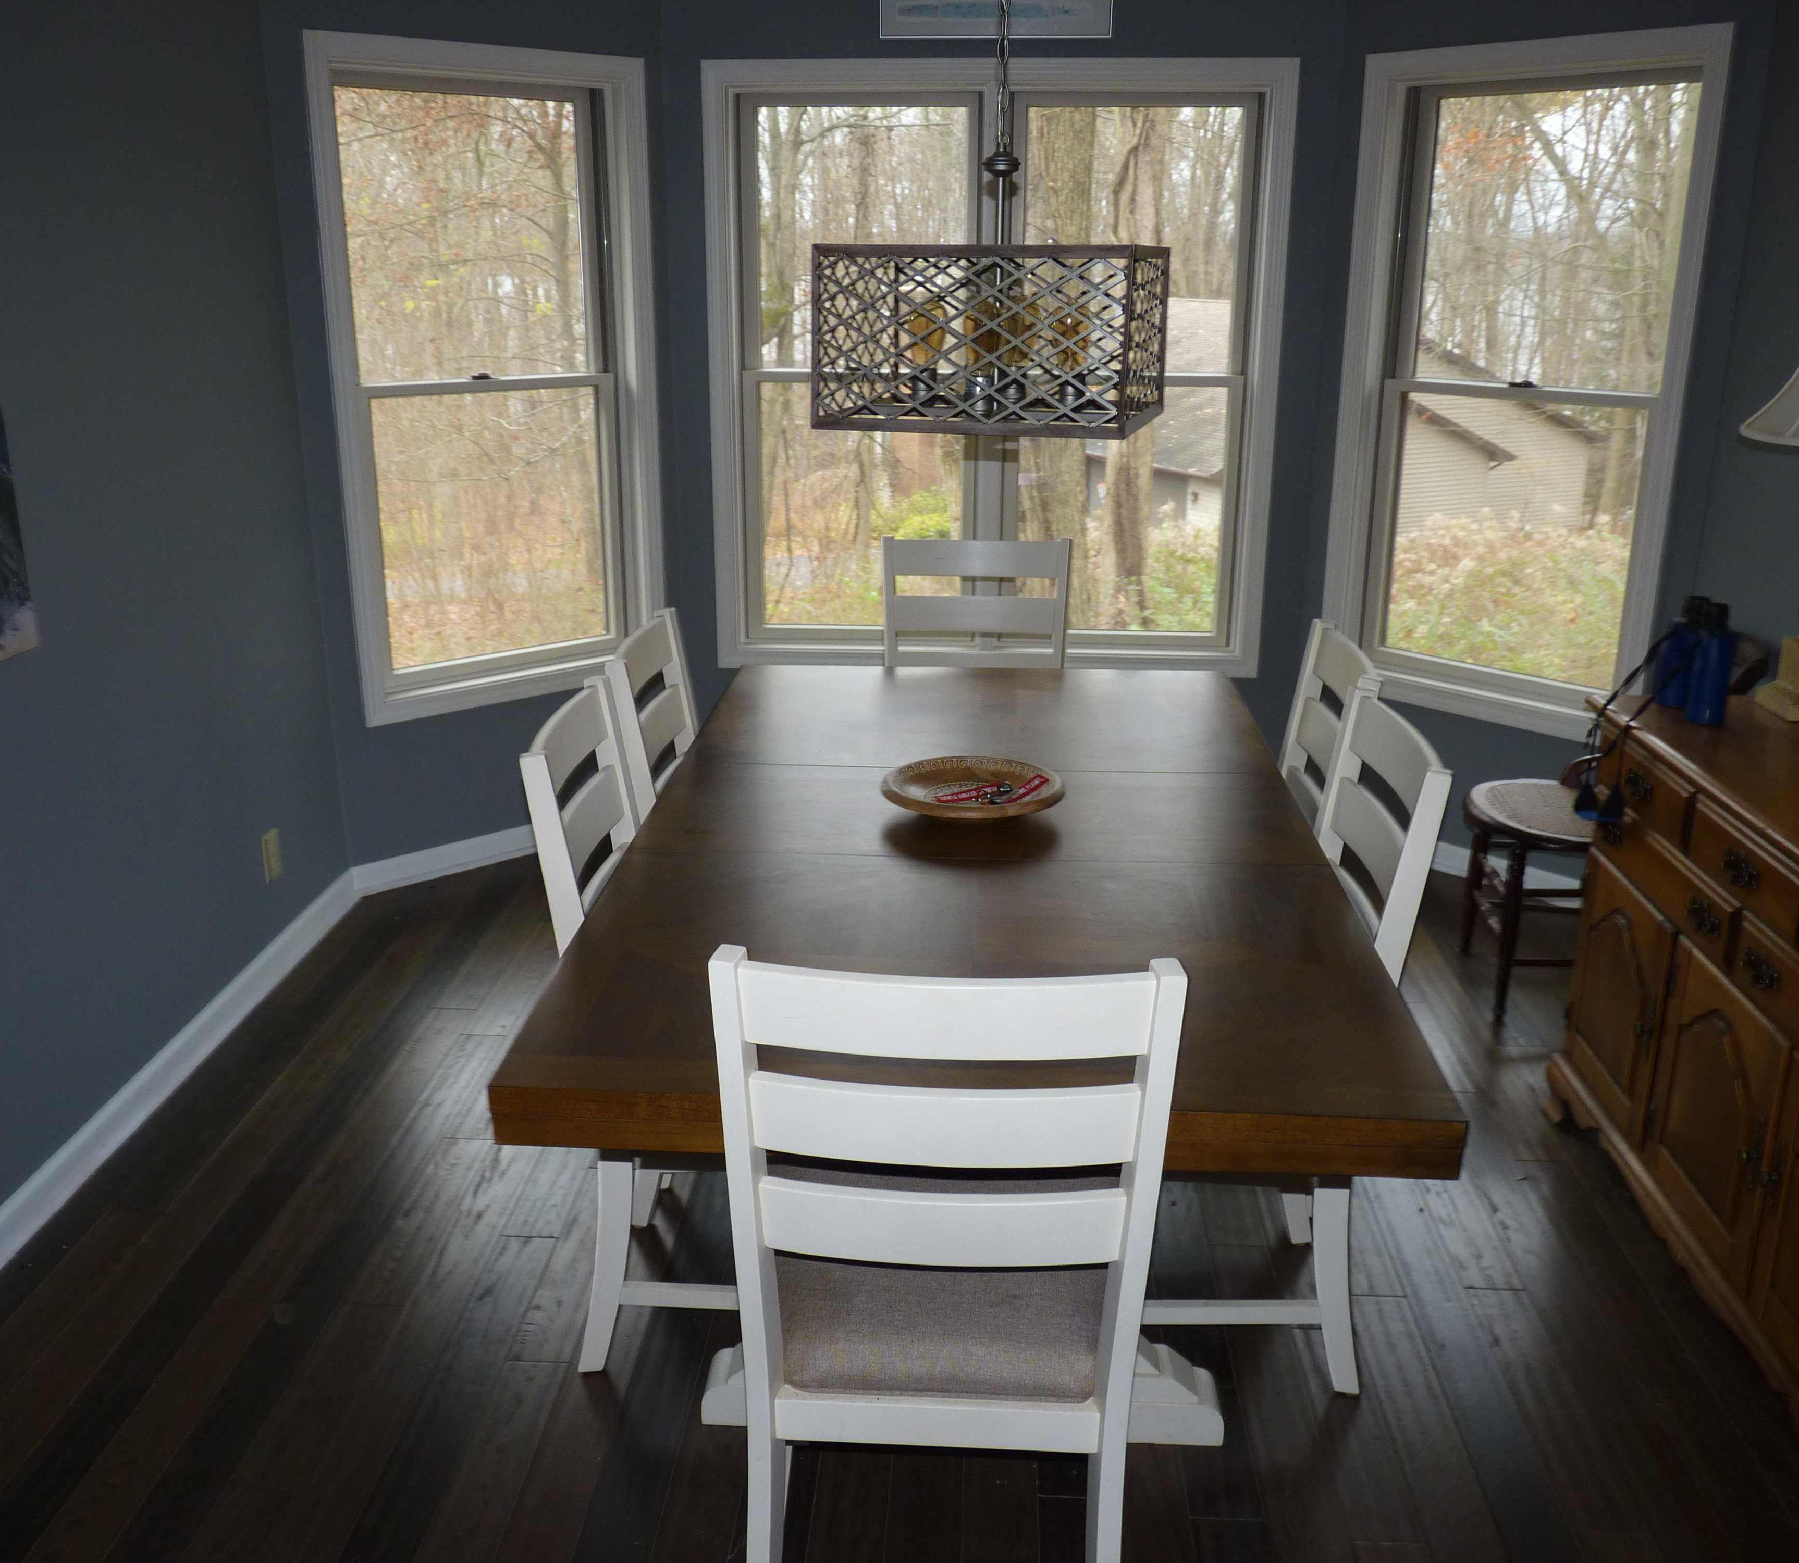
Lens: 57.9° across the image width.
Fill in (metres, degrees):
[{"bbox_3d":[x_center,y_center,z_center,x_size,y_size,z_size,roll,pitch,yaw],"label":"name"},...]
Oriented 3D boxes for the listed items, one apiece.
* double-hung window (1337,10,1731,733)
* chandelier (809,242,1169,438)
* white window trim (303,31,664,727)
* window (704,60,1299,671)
[{"bbox_3d":[1.553,-0.984,4.171,0.090,1.665,0.930,-15,23,-38],"label":"double-hung window"},{"bbox_3d":[0.144,-0.651,2.371,0.440,0.245,0.388,5,19,15],"label":"chandelier"},{"bbox_3d":[-1.053,-1.035,4.302,0.917,1.665,0.090,-15,23,-38],"label":"white window trim"},{"bbox_3d":[0.261,-1.128,4.595,1.581,1.665,0.100,1,18,3],"label":"window"}]

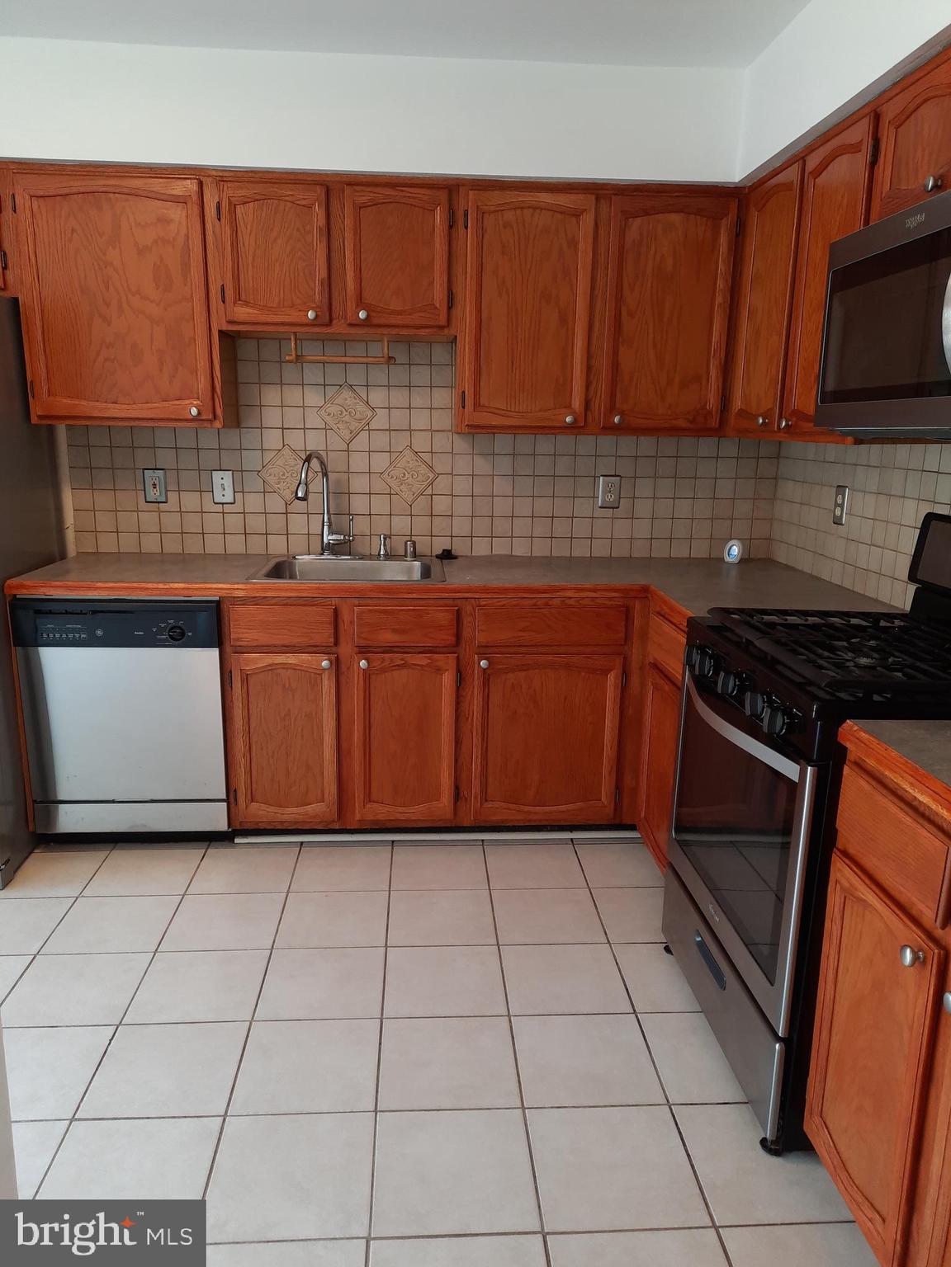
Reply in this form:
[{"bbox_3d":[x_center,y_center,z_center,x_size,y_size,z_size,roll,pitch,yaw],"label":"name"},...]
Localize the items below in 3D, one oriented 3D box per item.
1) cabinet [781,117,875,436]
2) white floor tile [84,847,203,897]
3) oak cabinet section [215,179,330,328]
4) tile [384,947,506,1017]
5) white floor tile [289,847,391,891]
[{"bbox_3d":[1.044,-0.877,2.338,0.320,0.750,0.400,0,13,-3],"label":"cabinet"},{"bbox_3d":[-1.041,0.760,2.905,0.303,0.010,0.302,0,13,-4],"label":"white floor tile"},{"bbox_3d":[-0.640,-1.219,3.013,0.350,0.440,0.310,0,13,-4],"label":"oak cabinet section"},{"bbox_3d":[-0.079,0.899,2.365,0.303,0.010,0.302,0,13,-4],"label":"tile"},{"bbox_3d":[-0.422,0.755,2.924,0.303,0.010,0.300,0,13,-4],"label":"white floor tile"}]

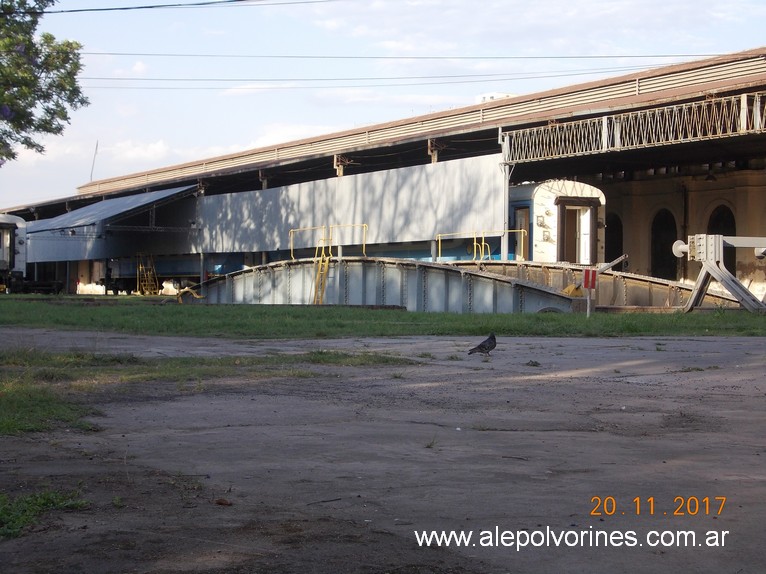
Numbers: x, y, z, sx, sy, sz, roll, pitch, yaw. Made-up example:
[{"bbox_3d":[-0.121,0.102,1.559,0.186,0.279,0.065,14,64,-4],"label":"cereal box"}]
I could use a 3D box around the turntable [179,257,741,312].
[{"bbox_3d":[0.152,0.257,41.036,4.400,1.950,23.000,1,-1,-27],"label":"turntable"}]

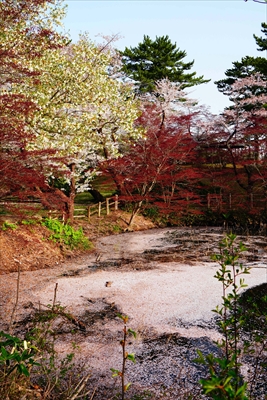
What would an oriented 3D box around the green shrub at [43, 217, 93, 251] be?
[{"bbox_3d":[-2.557,1.337,15.500,1.937,1.240,1.500,0,2,0],"label":"green shrub"}]

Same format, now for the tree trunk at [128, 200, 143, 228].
[{"bbox_3d":[0.075,0.750,20.000,0.750,1.450,0.500,0,2,0],"label":"tree trunk"}]

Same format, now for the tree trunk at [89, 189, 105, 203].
[{"bbox_3d":[-2.497,-0.304,27.000,1.080,1.080,0.800,0,2,0],"label":"tree trunk"}]

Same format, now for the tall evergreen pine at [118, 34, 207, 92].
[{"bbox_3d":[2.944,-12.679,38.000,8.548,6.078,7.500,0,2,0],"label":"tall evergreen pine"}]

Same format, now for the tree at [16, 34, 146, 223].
[{"bbox_3d":[-2.407,-3.262,18.000,5.714,8.458,5.200,0,2,0],"label":"tree"}]

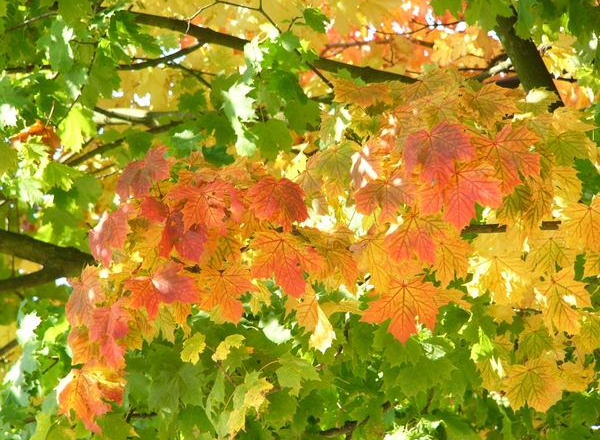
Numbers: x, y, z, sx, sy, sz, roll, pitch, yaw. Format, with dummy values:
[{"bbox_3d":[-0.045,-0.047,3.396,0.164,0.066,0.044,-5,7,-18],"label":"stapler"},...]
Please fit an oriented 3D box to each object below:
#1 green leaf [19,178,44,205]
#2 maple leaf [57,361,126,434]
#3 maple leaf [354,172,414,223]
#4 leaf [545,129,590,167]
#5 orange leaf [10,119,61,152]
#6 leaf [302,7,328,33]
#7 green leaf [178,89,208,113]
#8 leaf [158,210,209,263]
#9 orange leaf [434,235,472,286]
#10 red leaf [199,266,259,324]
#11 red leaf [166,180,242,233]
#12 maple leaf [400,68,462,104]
[{"bbox_3d":[-0.532,-0.057,9.100,0.064,0.060,0.030,-15,-29,13],"label":"green leaf"},{"bbox_3d":[-0.360,0.308,7.950,0.115,0.122,0.050,-11,-20,-4],"label":"maple leaf"},{"bbox_3d":[0.149,-0.041,8.050,0.106,0.090,0.030,0,-28,0],"label":"maple leaf"},{"bbox_3d":[0.503,-0.134,8.600,0.090,0.073,0.025,0,-28,0],"label":"leaf"},{"bbox_3d":[-0.526,-0.166,9.100,0.099,0.069,0.045,0,-35,0],"label":"orange leaf"},{"bbox_3d":[0.029,-0.375,8.600,0.047,0.048,0.020,-11,-20,-4],"label":"leaf"},{"bbox_3d":[-0.193,-0.215,8.300,0.054,0.043,0.030,0,-15,0],"label":"green leaf"},{"bbox_3d":[-0.203,0.029,8.050,0.095,0.097,0.035,-17,-18,-11],"label":"leaf"},{"bbox_3d":[0.270,0.072,8.100,0.074,0.088,0.030,0,-20,0],"label":"orange leaf"},{"bbox_3d":[-0.123,0.130,8.000,0.101,0.101,0.030,-14,-19,-5],"label":"red leaf"},{"bbox_3d":[-0.166,-0.024,7.950,0.129,0.093,0.040,0,-28,0],"label":"red leaf"},{"bbox_3d":[0.236,-0.236,8.200,0.111,0.079,0.035,-6,-38,-4],"label":"maple leaf"}]

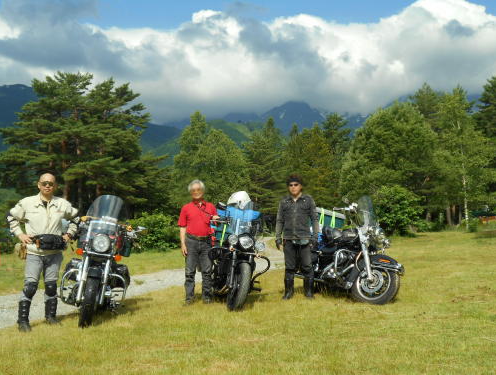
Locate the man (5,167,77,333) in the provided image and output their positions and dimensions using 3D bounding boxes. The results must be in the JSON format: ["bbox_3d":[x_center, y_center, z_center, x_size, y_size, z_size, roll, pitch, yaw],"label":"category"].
[{"bbox_3d":[-2.343,0.735,7.080,0.820,1.780,0.450,0,0,-9],"label":"man"}]

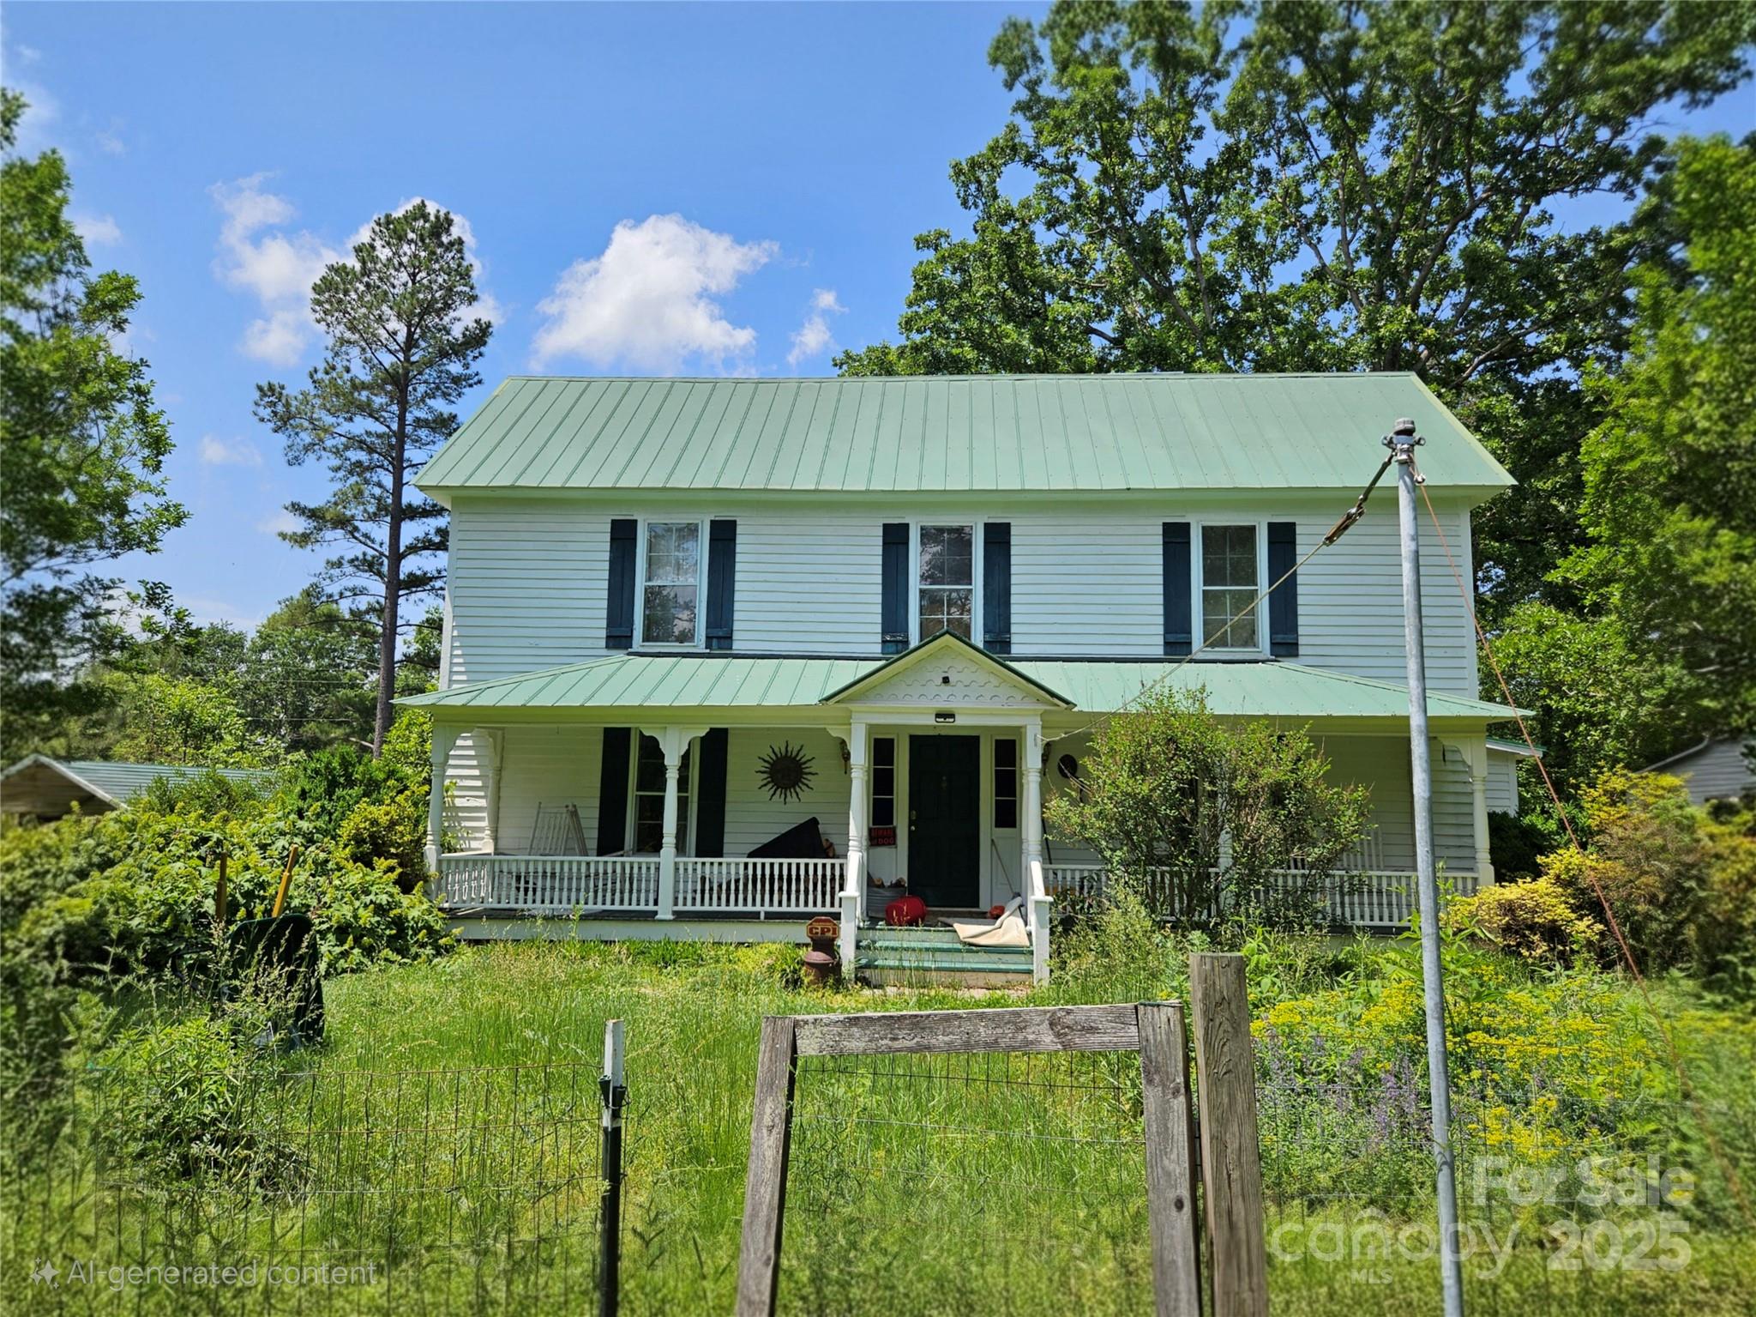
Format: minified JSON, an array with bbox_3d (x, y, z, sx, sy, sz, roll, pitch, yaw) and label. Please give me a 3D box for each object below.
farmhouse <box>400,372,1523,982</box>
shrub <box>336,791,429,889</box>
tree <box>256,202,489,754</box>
[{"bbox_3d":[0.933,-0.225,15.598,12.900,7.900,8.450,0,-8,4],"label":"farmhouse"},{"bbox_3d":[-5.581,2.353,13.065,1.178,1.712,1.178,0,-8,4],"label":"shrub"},{"bbox_3d":[-15.919,-4.302,35.902,7.307,20.726,6.941,0,-8,4],"label":"tree"}]

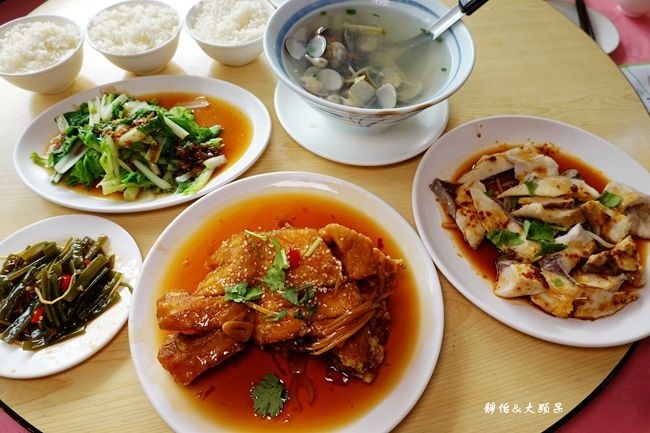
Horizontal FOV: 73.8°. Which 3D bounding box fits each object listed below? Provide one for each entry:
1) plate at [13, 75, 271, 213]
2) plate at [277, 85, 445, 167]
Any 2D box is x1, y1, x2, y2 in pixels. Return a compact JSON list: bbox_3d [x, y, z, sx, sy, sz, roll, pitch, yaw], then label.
[{"bbox_3d":[-0.191,-0.080,0.476,0.267,0.028,0.189,-10,60,-8],"label":"plate"},{"bbox_3d":[0.044,-0.136,0.520,0.205,0.022,0.205,1,59,-1],"label":"plate"}]

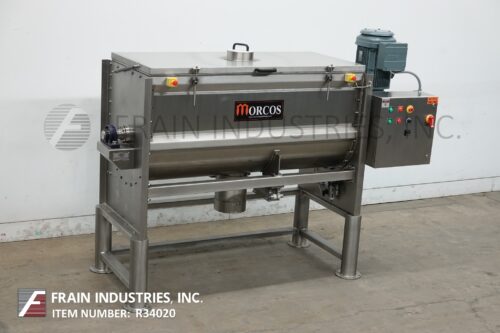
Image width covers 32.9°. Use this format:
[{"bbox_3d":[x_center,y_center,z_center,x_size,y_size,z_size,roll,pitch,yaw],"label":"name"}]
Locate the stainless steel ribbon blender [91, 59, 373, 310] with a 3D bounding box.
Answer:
[{"bbox_3d":[-0.120,0.050,6.055,1.855,1.512,0.880,-4,17,-28],"label":"stainless steel ribbon blender"}]

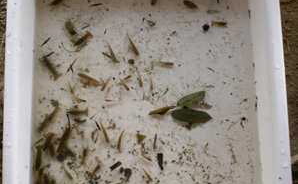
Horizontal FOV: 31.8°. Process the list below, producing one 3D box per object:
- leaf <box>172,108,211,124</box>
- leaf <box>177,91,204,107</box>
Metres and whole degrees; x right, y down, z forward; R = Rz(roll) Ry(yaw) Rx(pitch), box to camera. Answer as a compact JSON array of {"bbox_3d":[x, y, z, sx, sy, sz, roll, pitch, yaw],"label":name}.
[{"bbox_3d":[0.051,0.029,0.623,0.048,0.004,0.015,6,78,-1],"label":"leaf"},{"bbox_3d":[0.051,0.008,0.638,0.039,0.005,0.012,-27,81,-6],"label":"leaf"}]

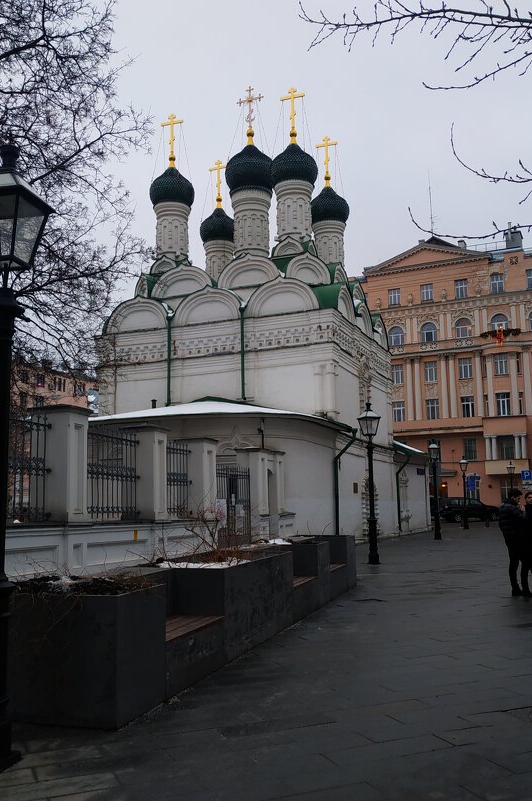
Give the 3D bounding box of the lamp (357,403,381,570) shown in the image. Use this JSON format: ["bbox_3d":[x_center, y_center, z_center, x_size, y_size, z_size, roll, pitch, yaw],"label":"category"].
[{"bbox_3d":[2.794,2.179,19.718,0.490,4.236,0.490,-4,-8,22],"label":"lamp"}]

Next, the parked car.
[{"bbox_3d":[16.331,8.577,58.000,4.650,1.720,1.850,-1,-8,1],"label":"parked car"}]

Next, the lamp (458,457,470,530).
[{"bbox_3d":[11.682,5.408,43.473,0.480,4.236,0.480,-4,-8,20],"label":"lamp"}]

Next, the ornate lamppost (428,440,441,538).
[{"bbox_3d":[7.285,3.784,31.732,0.480,4.236,0.480,-4,-8,20],"label":"ornate lamppost"}]

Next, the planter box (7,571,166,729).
[{"bbox_3d":[-1.516,1.994,5.965,1.170,0.940,0.810,-4,-8,17],"label":"planter box"}]

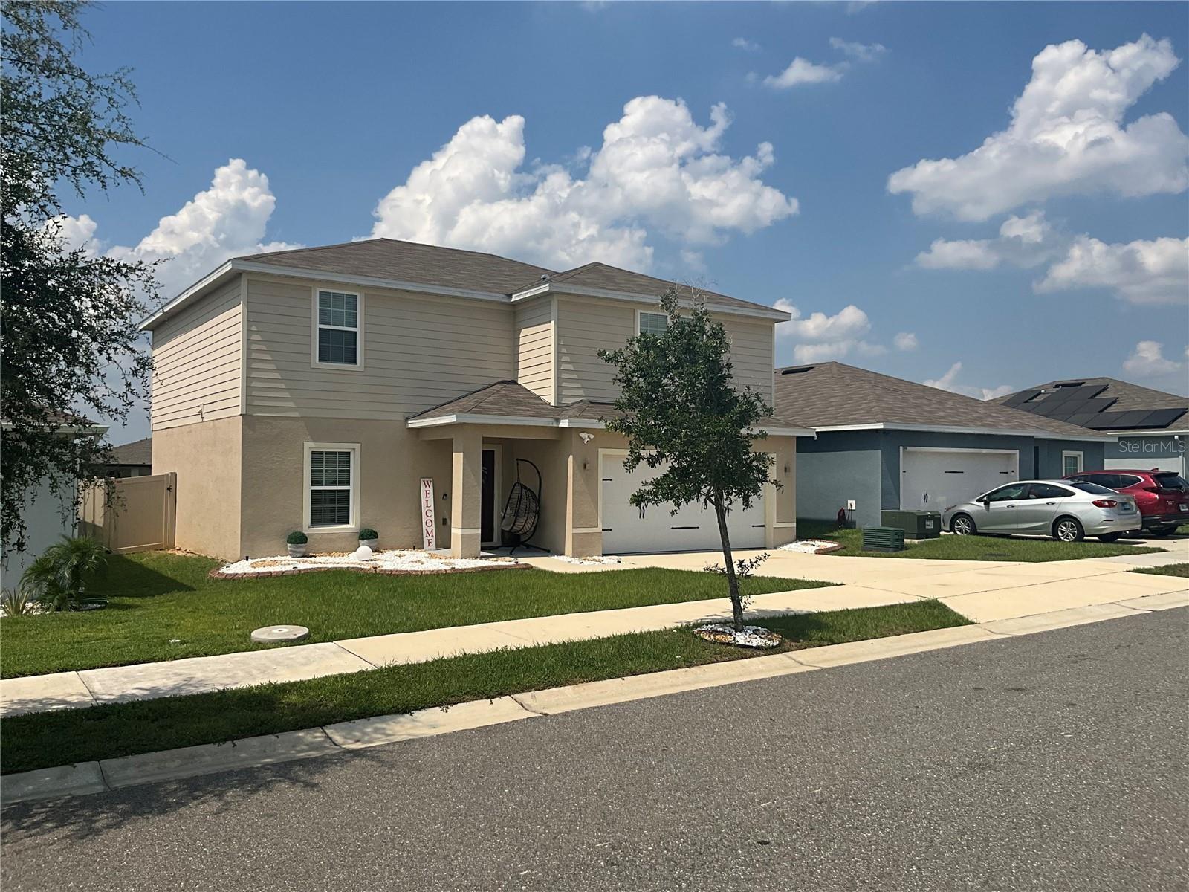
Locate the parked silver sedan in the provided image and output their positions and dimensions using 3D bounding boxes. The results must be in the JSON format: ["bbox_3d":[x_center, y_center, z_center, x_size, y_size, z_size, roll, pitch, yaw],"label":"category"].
[{"bbox_3d":[10.682,1.557,24.146,1.800,1.460,4.670,2,-2,-33],"label":"parked silver sedan"}]

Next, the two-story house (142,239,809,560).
[{"bbox_3d":[-3.581,-1.491,25.826,13.150,7.910,12.750,2,-2,-33],"label":"two-story house"}]

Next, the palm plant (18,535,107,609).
[{"bbox_3d":[-7.349,1.763,13.800,1.250,1.050,1.250,2,-2,-33],"label":"palm plant"}]

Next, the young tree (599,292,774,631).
[{"bbox_3d":[1.160,0.166,12.250,2.100,4.200,2.100,0,-2,0],"label":"young tree"}]

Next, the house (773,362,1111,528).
[{"bbox_3d":[7.508,-0.171,35.810,12.300,5.370,17.700,2,-2,-33],"label":"house"}]

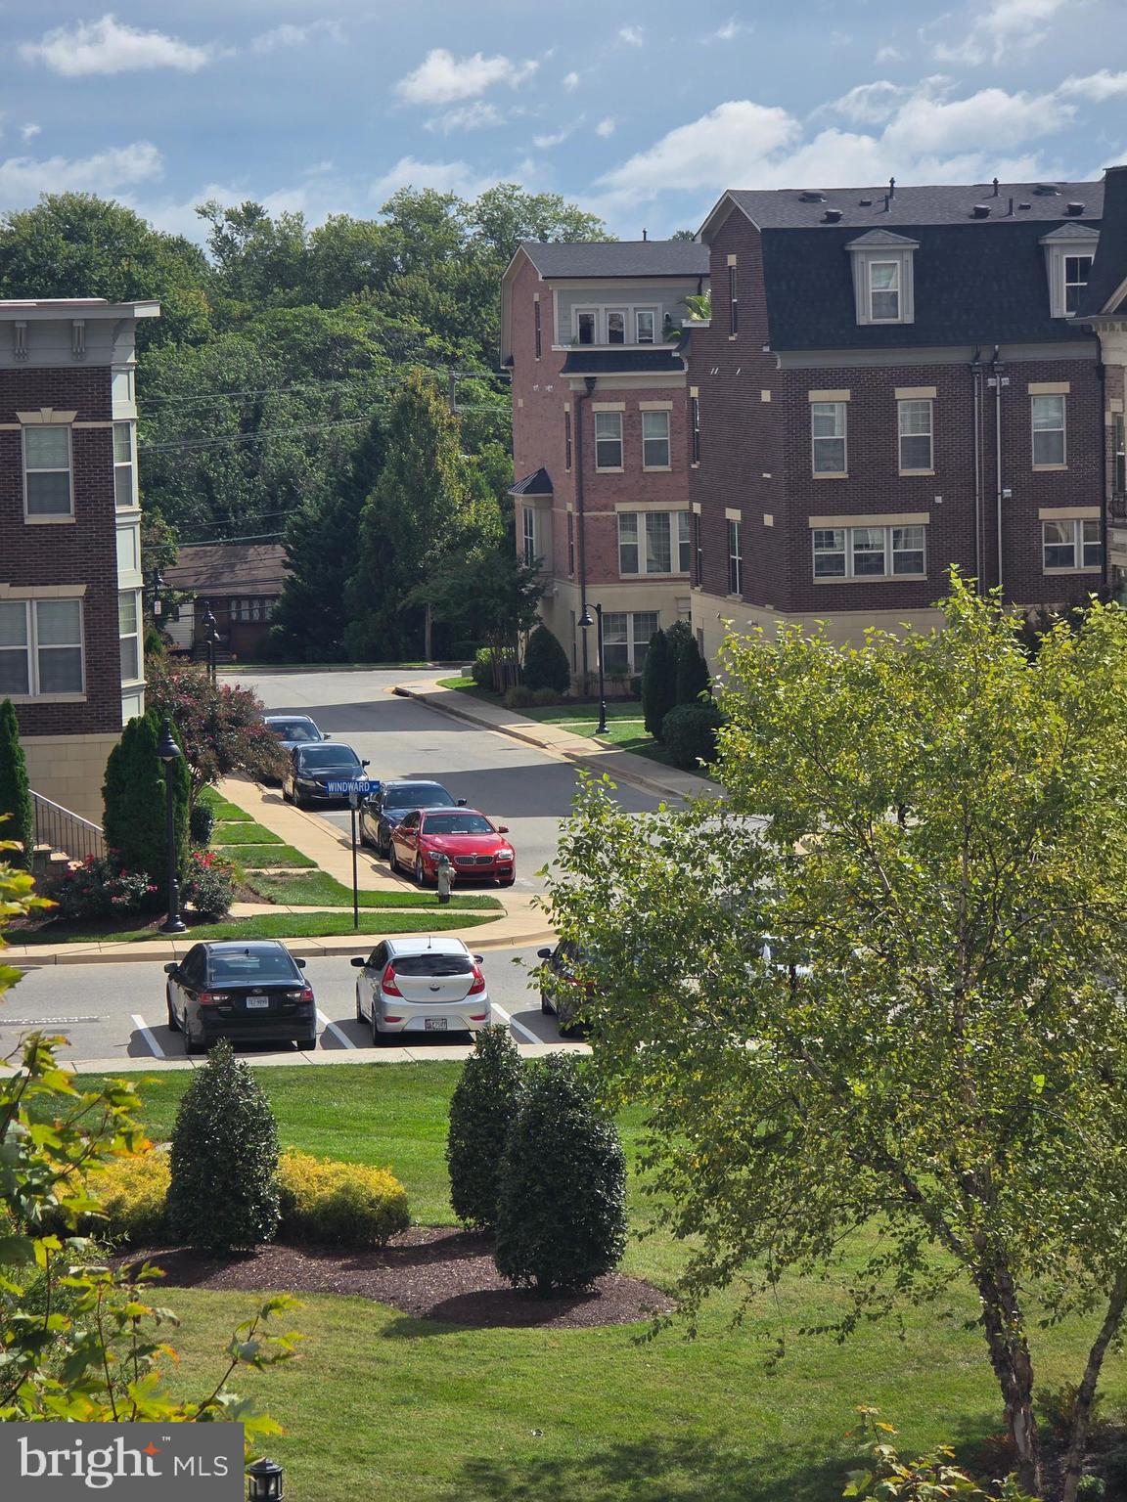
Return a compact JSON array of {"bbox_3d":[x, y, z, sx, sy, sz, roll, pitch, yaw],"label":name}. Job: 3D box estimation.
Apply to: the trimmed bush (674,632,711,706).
[{"bbox_3d":[3.323,-1.574,128.011,1.000,2.950,1.000,-2,5,-9],"label":"trimmed bush"}]

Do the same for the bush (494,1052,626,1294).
[{"bbox_3d":[-0.024,4.327,51.762,1.350,2.420,1.350,-1,5,0],"label":"bush"}]

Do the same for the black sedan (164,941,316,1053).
[{"bbox_3d":[-4.685,3.424,72.387,1.860,1.480,4.780,-2,5,-9],"label":"black sedan"}]

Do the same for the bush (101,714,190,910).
[{"bbox_3d":[-7.366,1.050,87.849,1.500,3.480,1.500,-2,5,-10],"label":"bush"}]

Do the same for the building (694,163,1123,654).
[{"bbox_3d":[8.970,-7.646,128.078,9.400,13.850,11.100,-2,5,-11],"label":"building"}]

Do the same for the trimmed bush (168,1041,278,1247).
[{"bbox_3d":[-3.752,4.273,54.799,1.240,2.340,1.240,-2,5,-10],"label":"trimmed bush"}]

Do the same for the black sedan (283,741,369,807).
[{"bbox_3d":[-5.811,0.460,120.879,1.850,1.470,4.850,-2,5,-10],"label":"black sedan"}]

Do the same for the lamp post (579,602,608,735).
[{"bbox_3d":[0.823,-2.298,138.302,0.840,3.620,0.380,-2,5,-10],"label":"lamp post"}]

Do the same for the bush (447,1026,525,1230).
[{"bbox_3d":[-0.808,4.162,55.682,1.020,2.220,1.020,-2,5,-9],"label":"bush"}]

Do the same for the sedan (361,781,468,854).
[{"bbox_3d":[-3.038,1.272,101.608,1.870,1.460,4.900,-2,5,-10],"label":"sedan"}]

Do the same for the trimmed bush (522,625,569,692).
[{"bbox_3d":[-0.576,-2.898,156.696,1.520,2.280,1.520,-1,5,0],"label":"trimmed bush"}]

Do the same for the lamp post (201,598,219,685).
[{"bbox_3d":[-9.597,-2.127,135.187,0.500,3.660,0.750,-2,5,-9],"label":"lamp post"}]

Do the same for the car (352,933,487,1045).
[{"bbox_3d":[-2.090,3.353,72.772,1.720,1.440,4.120,-2,5,-8],"label":"car"}]

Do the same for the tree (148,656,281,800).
[{"bbox_3d":[-7.452,-0.034,104.331,3.000,3.720,3.000,-2,5,-10],"label":"tree"}]

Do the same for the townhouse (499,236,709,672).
[{"bbox_3d":[2.811,-9.628,164.497,8.000,14.500,12.800,-2,5,-10],"label":"townhouse"}]

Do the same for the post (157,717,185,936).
[{"bbox_3d":[-6.529,1.268,83.308,0.400,3.620,0.800,-2,5,-10],"label":"post"}]

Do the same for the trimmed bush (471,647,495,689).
[{"bbox_3d":[-2.667,-2.766,164.447,1.050,1.420,1.050,-2,5,-10],"label":"trimmed bush"}]

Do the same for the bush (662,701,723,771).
[{"bbox_3d":[3.224,-0.469,122.509,1.500,1.550,1.500,-2,5,-9],"label":"bush"}]

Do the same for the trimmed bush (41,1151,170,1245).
[{"bbox_3d":[-5.060,4.939,55.212,1.520,0.950,1.520,-2,5,-9],"label":"trimmed bush"}]

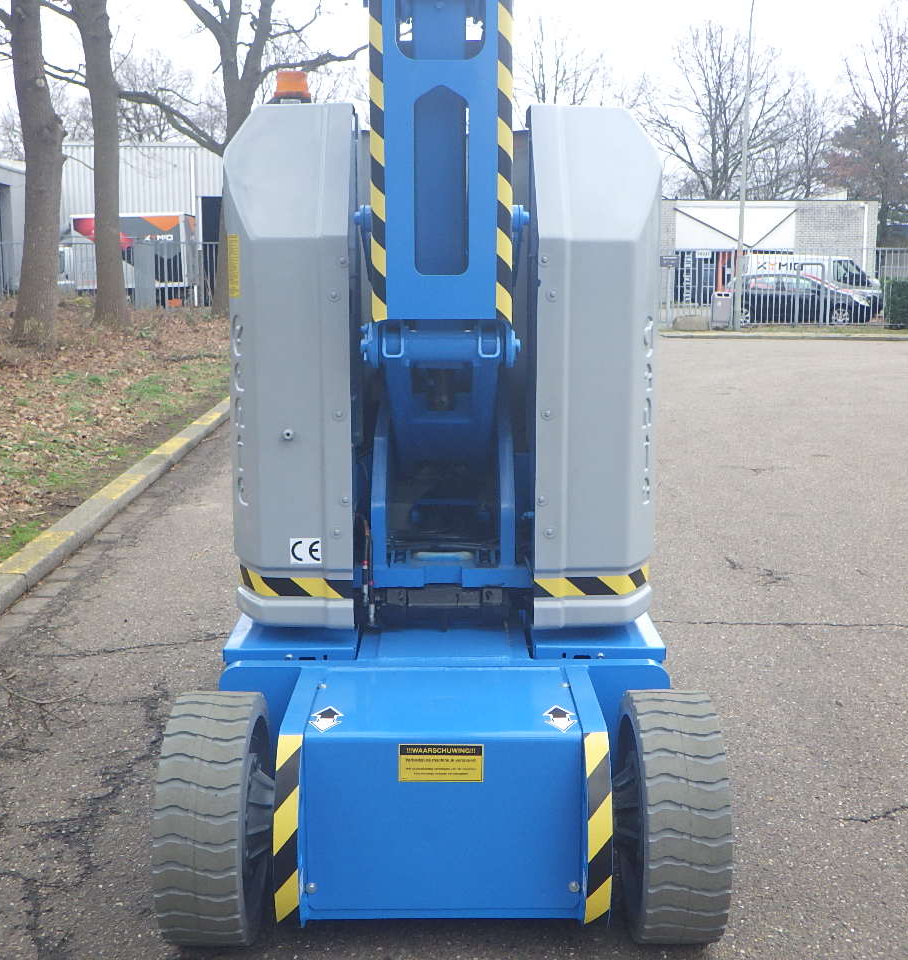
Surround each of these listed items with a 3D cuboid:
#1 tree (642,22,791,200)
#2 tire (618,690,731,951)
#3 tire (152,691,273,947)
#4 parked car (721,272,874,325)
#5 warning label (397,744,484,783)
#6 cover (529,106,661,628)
[{"bbox_3d":[12.400,-15.553,60.259,7.800,13.800,7.500,0,10,0],"label":"tree"},{"bbox_3d":[0.485,0.762,2.875,0.180,0.559,0.559,0,10,-1],"label":"tire"},{"bbox_3d":[-0.533,0.764,2.866,0.180,0.559,0.559,0,10,-1],"label":"tire"},{"bbox_3d":[9.720,-5.209,35.832,4.300,1.460,1.780,2,10,12],"label":"parked car"},{"bbox_3d":[-0.028,0.601,2.666,0.182,0.085,0.003,0,-2,-1],"label":"warning label"},{"bbox_3d":[0.356,-0.339,3.526,0.330,1.315,0.820,0,10,-1],"label":"cover"}]

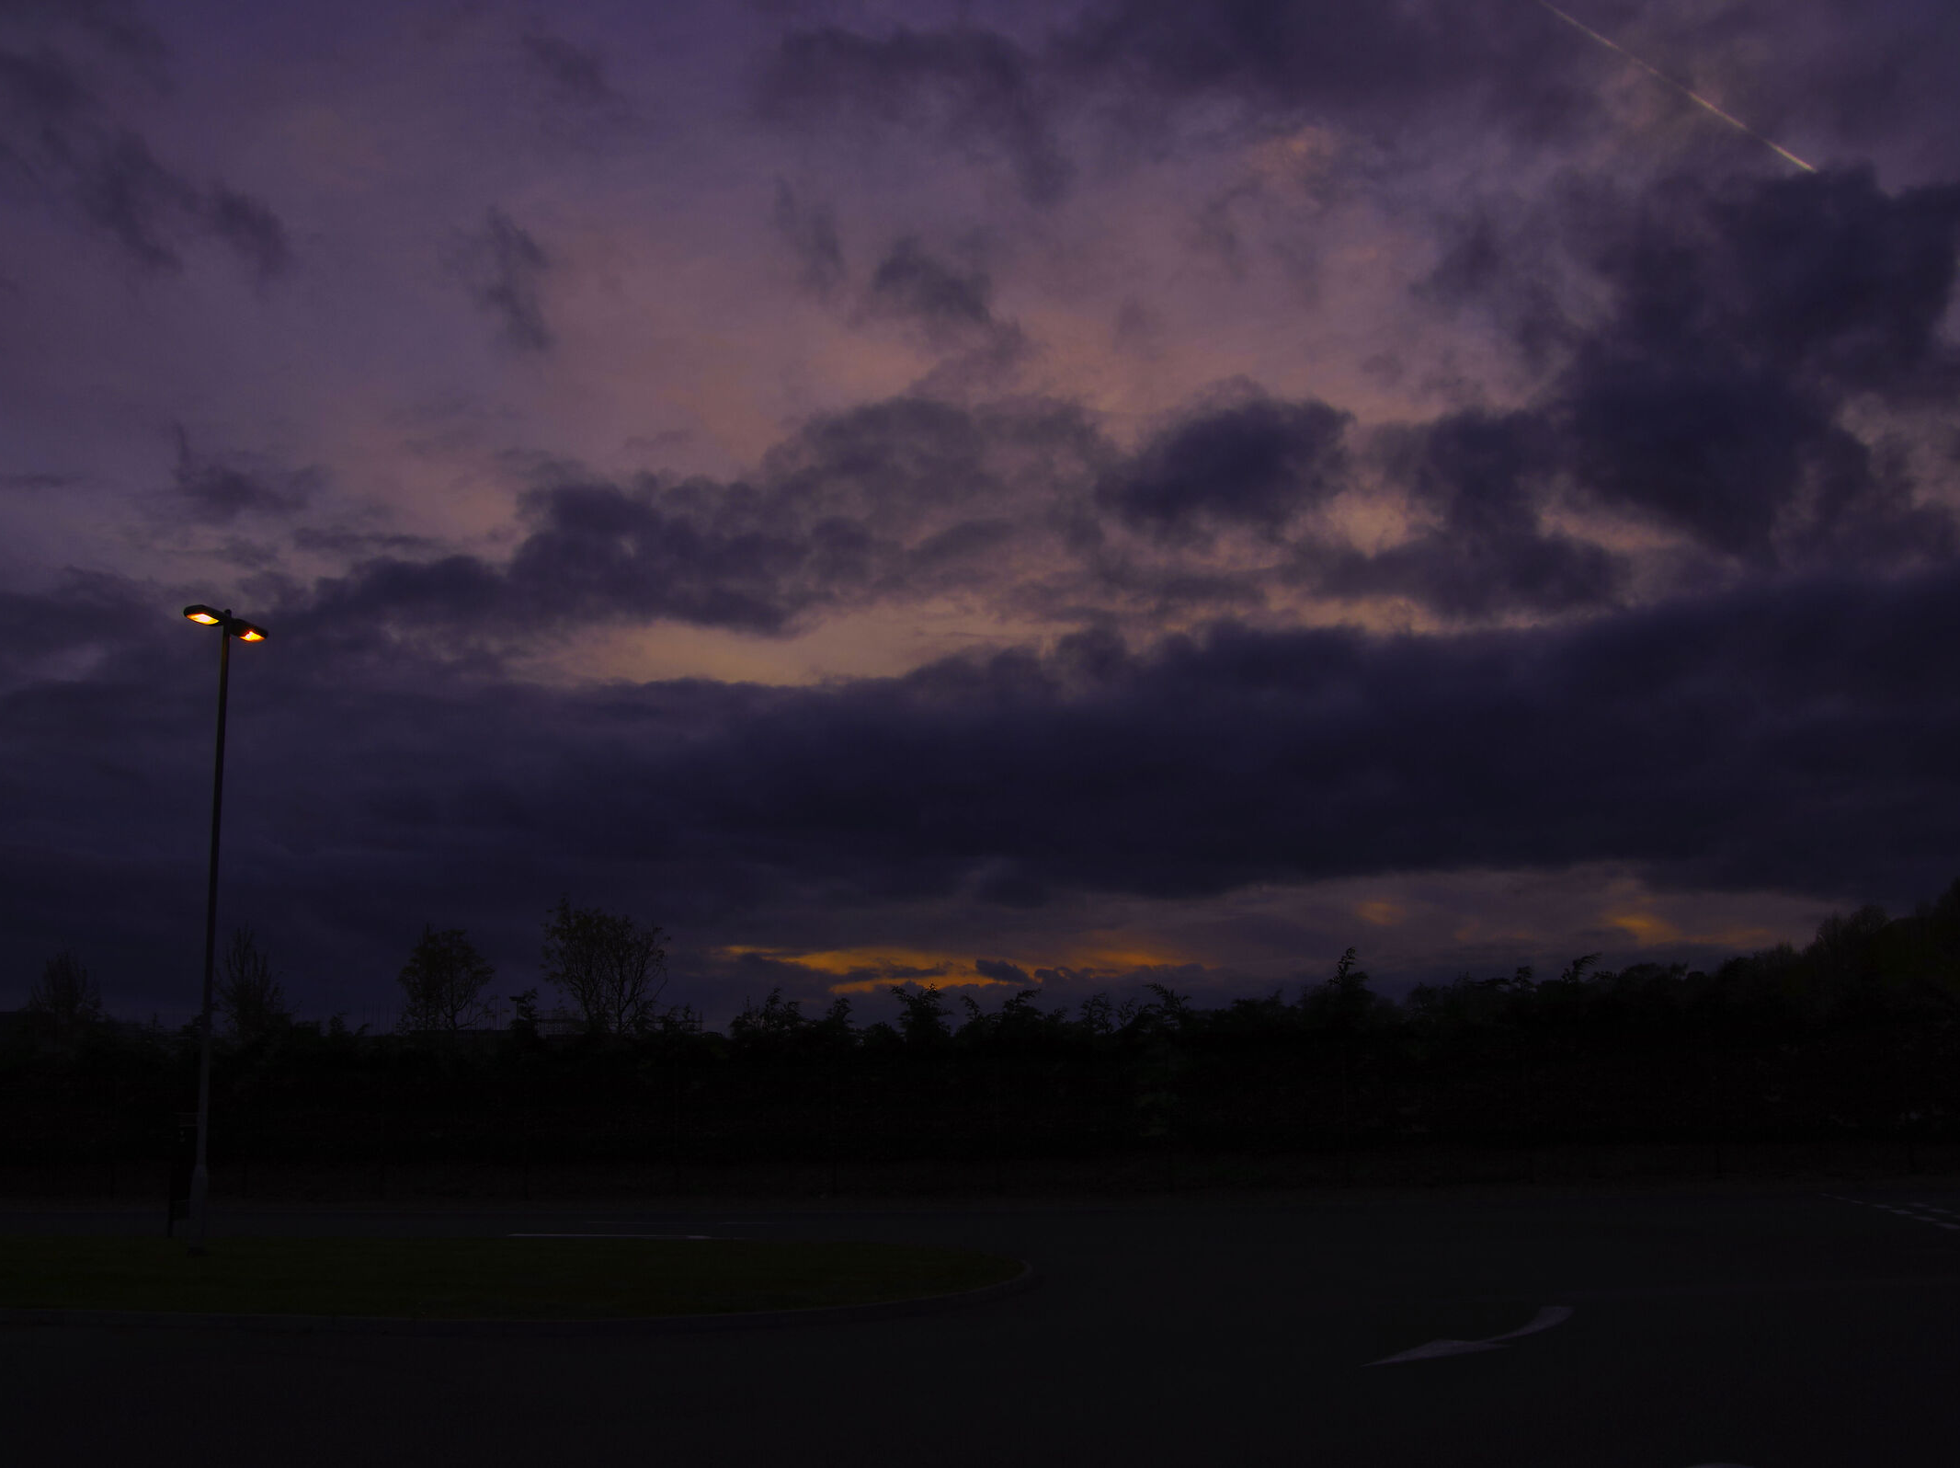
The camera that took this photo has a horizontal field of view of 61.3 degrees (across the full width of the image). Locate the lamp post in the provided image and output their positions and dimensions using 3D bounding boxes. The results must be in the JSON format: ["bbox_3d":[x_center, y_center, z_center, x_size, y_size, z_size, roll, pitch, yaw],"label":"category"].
[{"bbox_3d":[-9.689,2.342,21.022,0.350,8.150,1.300,-7,-12,24],"label":"lamp post"}]

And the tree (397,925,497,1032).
[{"bbox_3d":[-13.426,7.760,41.355,2.309,5.931,2.309,2,-12,-18],"label":"tree"}]

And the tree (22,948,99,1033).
[{"bbox_3d":[-24.523,8.624,43.794,1.863,5.800,1.863,5,-13,-28],"label":"tree"}]

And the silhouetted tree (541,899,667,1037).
[{"bbox_3d":[-9.057,7.040,39.434,2.727,6.354,2.727,1,-11,-13],"label":"silhouetted tree"}]

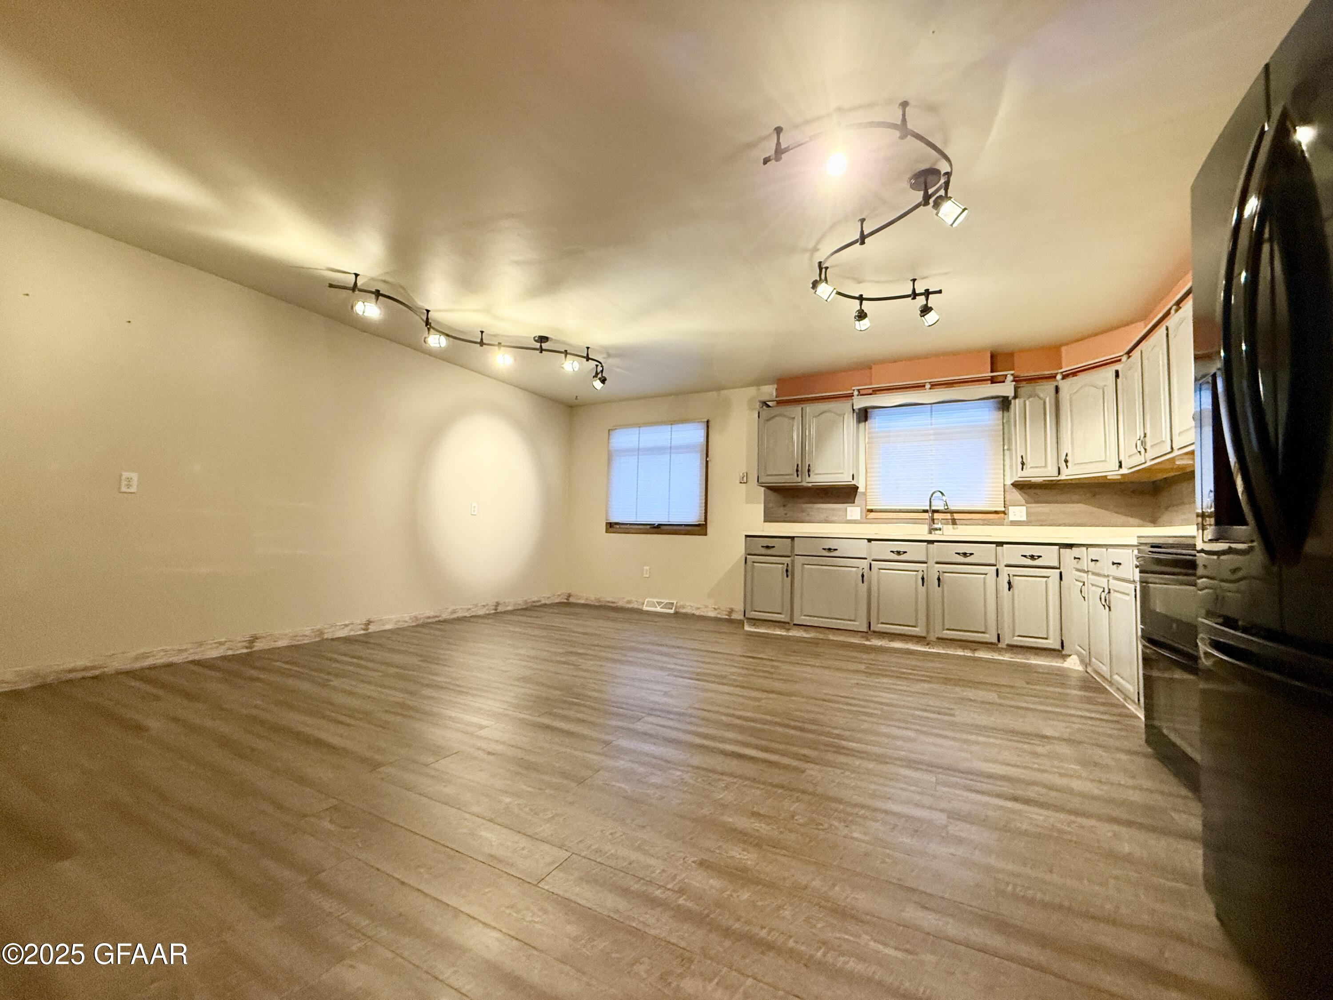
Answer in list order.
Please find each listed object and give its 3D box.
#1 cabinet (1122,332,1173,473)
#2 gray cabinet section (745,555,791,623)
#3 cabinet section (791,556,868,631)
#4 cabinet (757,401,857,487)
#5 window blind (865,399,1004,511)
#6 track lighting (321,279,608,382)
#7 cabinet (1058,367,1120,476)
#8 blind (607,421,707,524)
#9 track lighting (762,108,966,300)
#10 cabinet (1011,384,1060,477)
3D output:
[{"bbox_3d":[3.182,-0.595,3.358,0.330,0.770,0.880,-1,-4,27],"label":"cabinet"},{"bbox_3d":[1.032,0.820,5.117,0.421,0.581,0.500,0,-4,27],"label":"gray cabinet section"},{"bbox_3d":[1.520,0.816,4.868,0.619,0.604,0.500,0,-4,27],"label":"cabinet section"},{"bbox_3d":[1.394,-0.509,5.299,0.910,0.770,0.330,-1,-4,27],"label":"cabinet"},{"bbox_3d":[2.425,-0.410,4.931,1.140,1.030,0.050,-1,-4,27],"label":"window blind"},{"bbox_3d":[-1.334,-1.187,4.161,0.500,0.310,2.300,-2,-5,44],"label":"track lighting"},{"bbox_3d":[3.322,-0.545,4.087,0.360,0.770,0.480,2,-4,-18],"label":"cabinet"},{"bbox_3d":[-0.132,-0.293,6.215,1.270,1.160,0.050,-1,-4,27],"label":"blind"},{"bbox_3d":[1.018,-1.231,2.610,0.720,0.320,1.600,-1,-4,27],"label":"track lighting"},{"bbox_3d":[3.037,-0.527,4.466,0.305,0.770,0.330,-1,-4,27],"label":"cabinet"}]

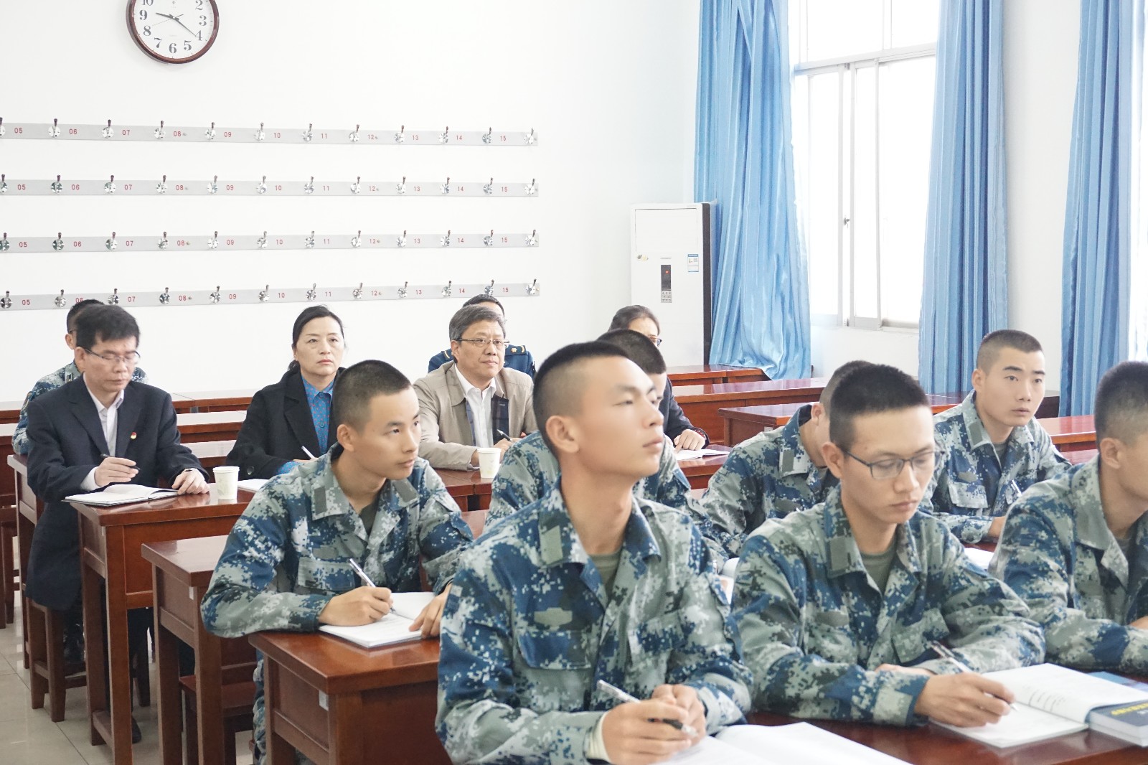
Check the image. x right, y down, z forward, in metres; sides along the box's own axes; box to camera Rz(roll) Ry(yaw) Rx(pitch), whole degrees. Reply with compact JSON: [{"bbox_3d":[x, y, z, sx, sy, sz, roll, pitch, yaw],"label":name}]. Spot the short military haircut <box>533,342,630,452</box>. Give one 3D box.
[{"bbox_3d":[0.020,0.022,2.630,0.185,0.165,0.160,-7,0,35],"label":"short military haircut"}]

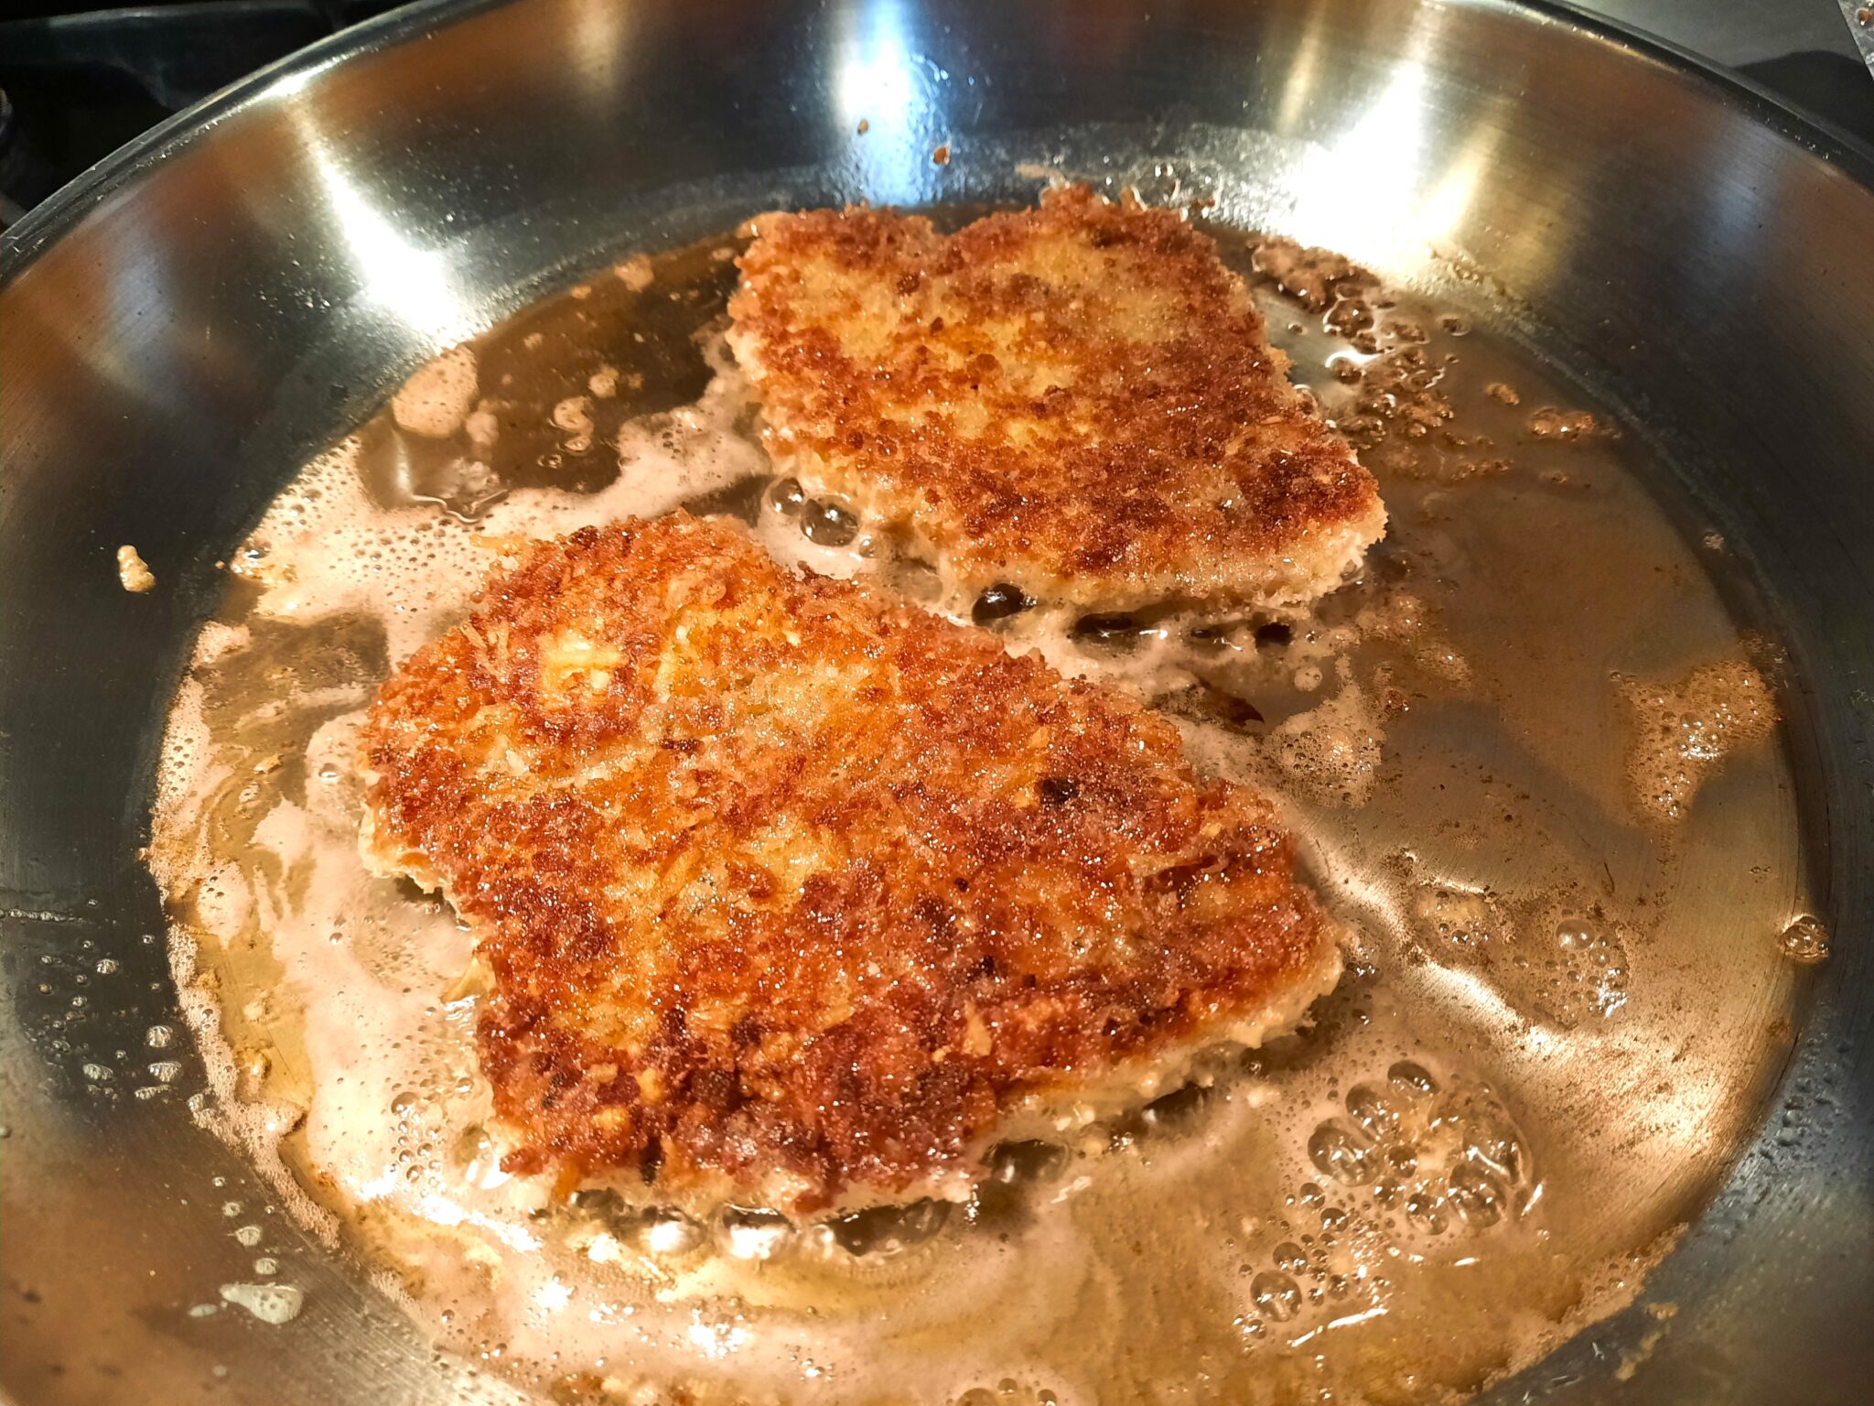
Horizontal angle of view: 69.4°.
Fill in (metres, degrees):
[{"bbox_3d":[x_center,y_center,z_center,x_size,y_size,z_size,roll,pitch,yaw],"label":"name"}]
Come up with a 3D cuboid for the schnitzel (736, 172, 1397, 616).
[{"bbox_3d":[0.016,-0.058,0.253,0.096,0.014,0.125,-13,52,-9],"label":"schnitzel"}]

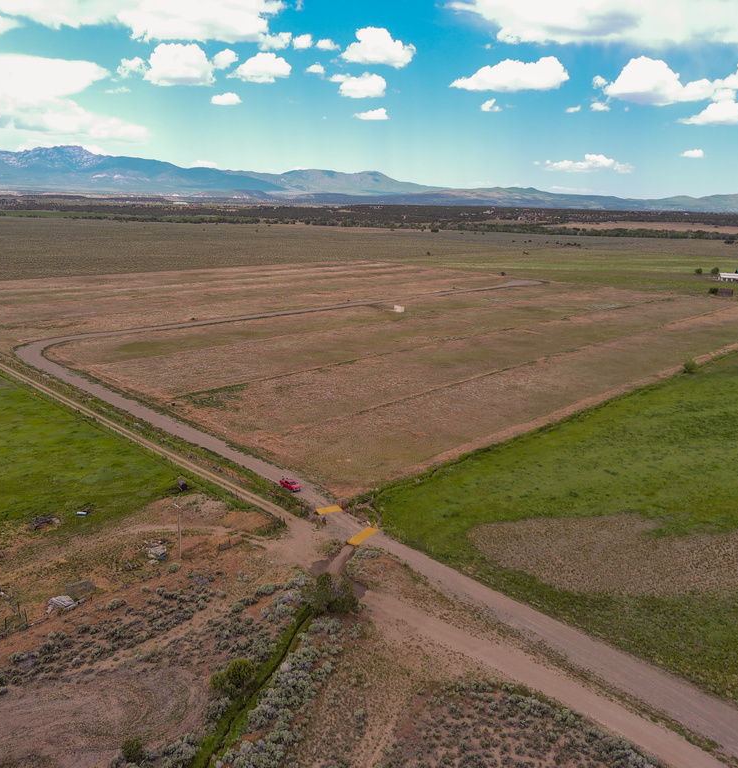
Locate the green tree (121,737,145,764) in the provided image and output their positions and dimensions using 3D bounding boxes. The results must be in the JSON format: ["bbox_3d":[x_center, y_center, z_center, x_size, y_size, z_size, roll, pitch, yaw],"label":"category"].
[{"bbox_3d":[-25.911,40.202,74.705,2.400,2.200,2.400,-5,16,-21],"label":"green tree"}]

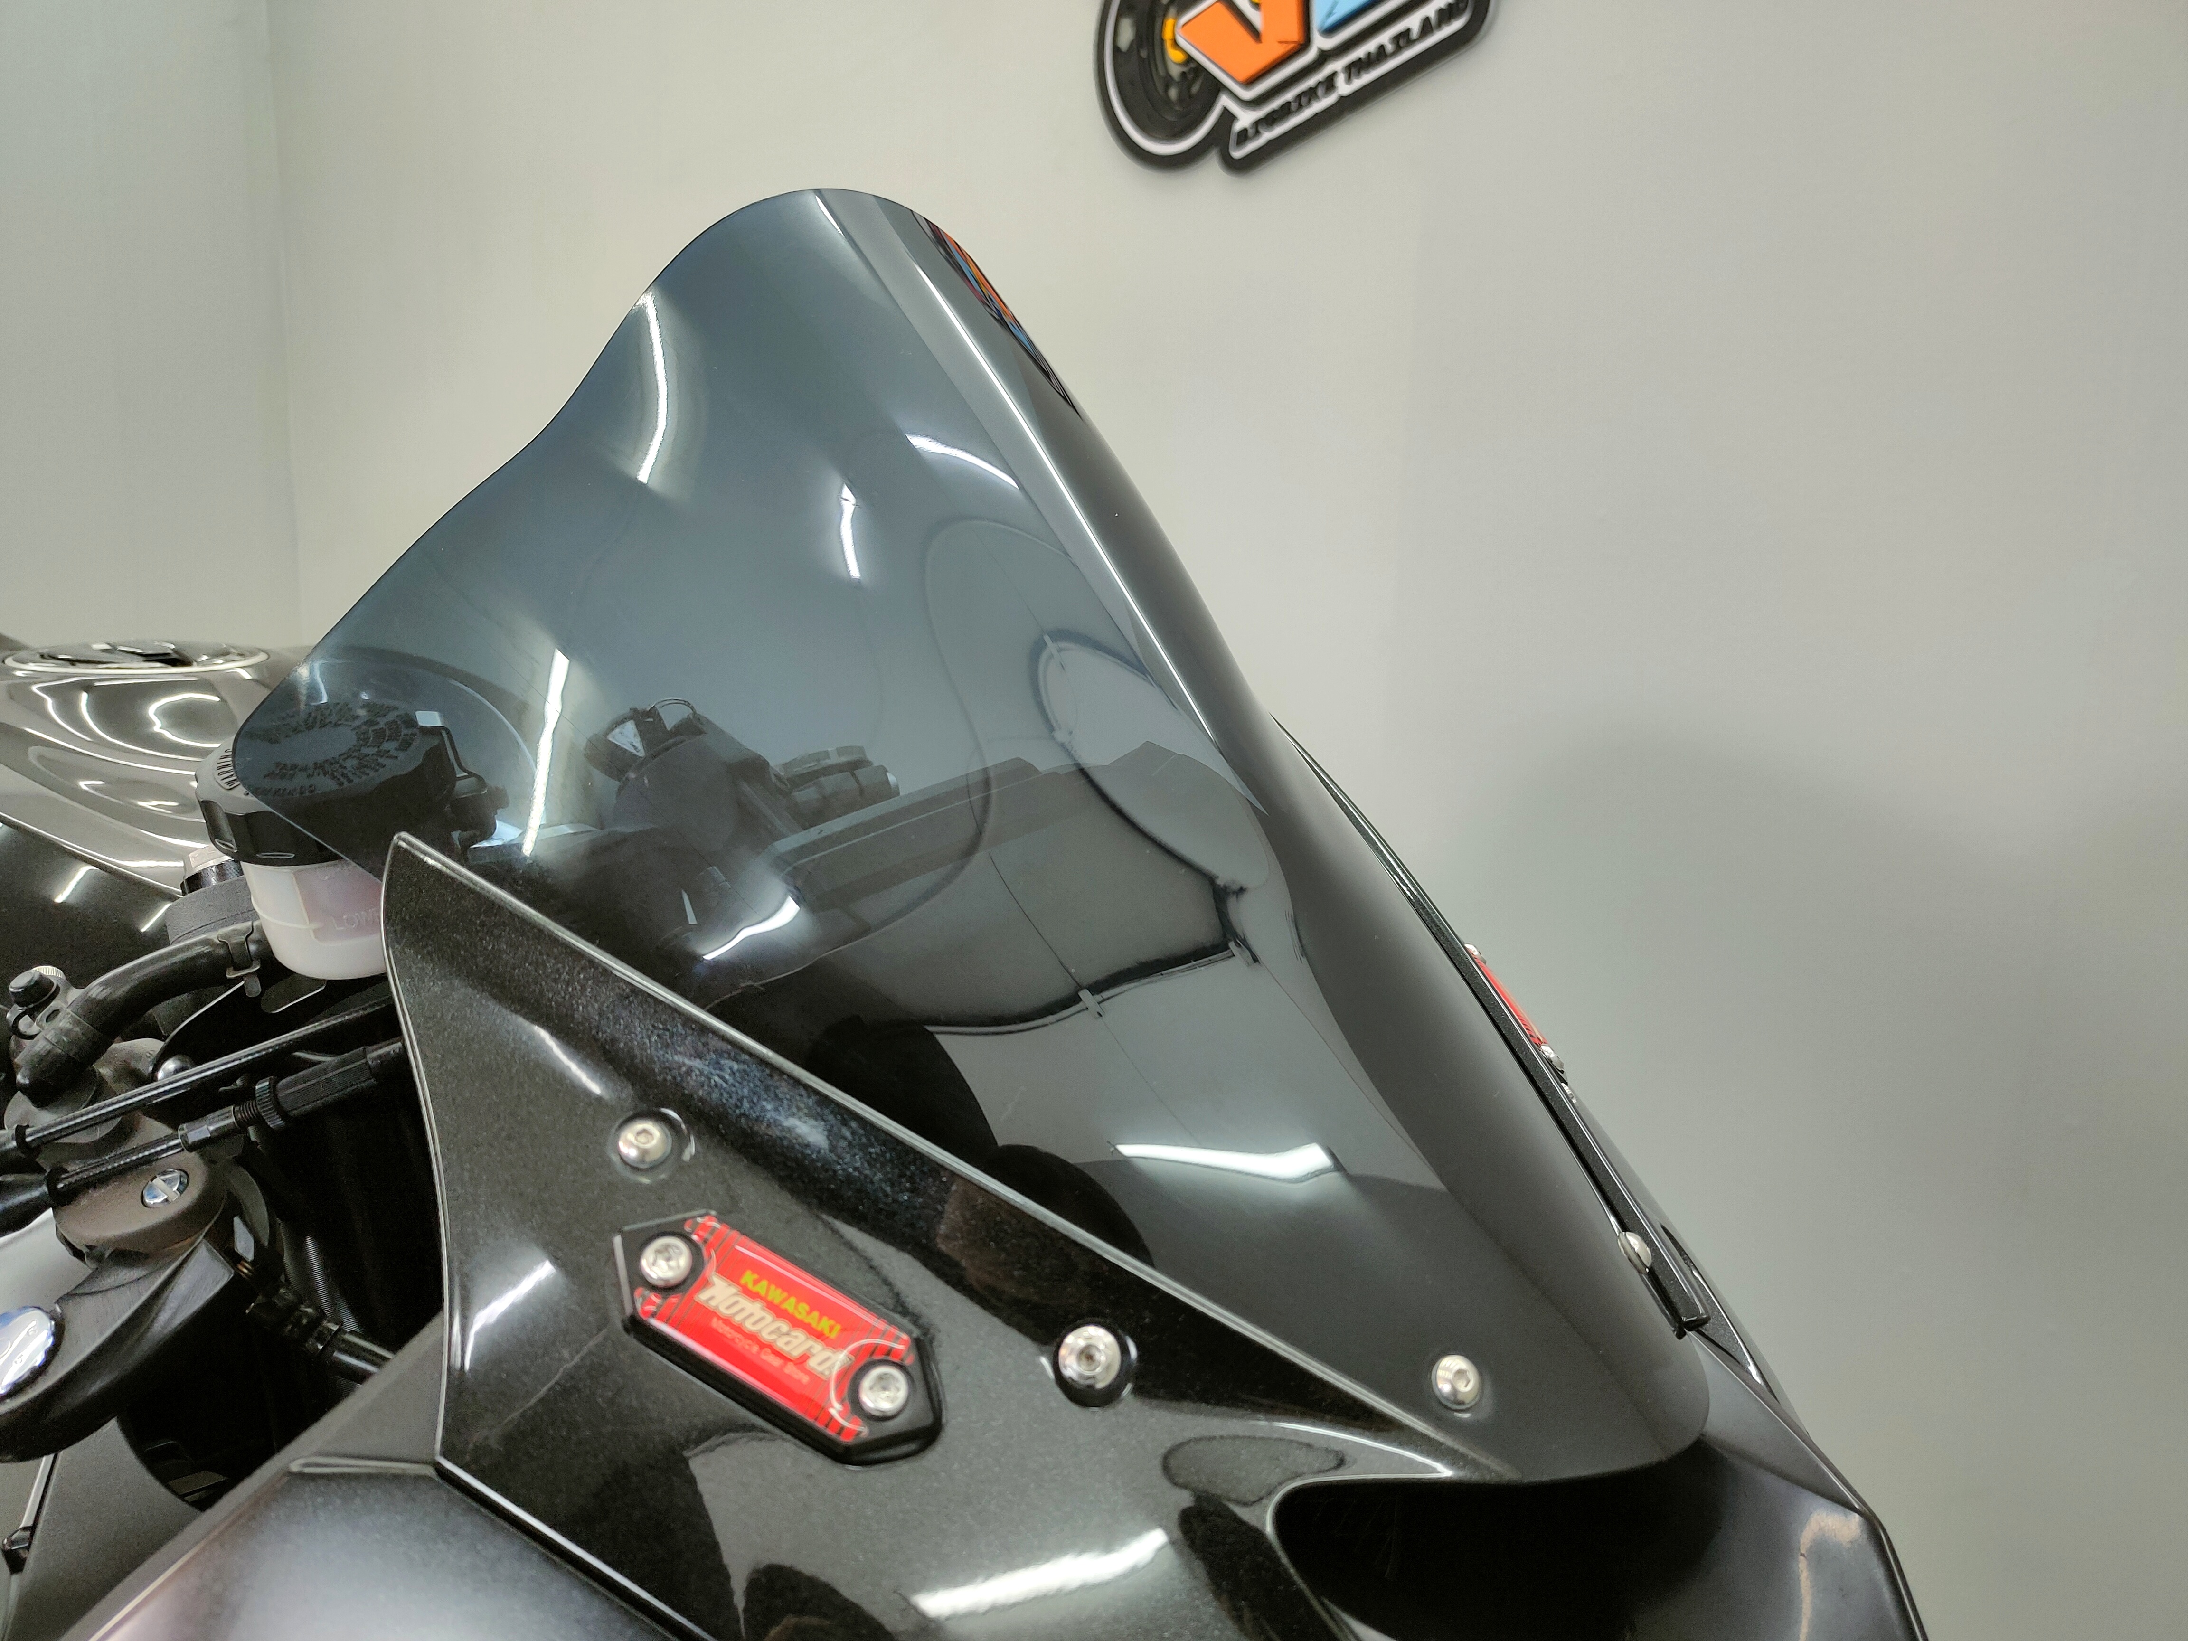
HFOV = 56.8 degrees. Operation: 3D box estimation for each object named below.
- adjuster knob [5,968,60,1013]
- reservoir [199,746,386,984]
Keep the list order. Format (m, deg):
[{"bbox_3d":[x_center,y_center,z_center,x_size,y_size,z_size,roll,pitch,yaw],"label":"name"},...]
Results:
[{"bbox_3d":[-0.273,0.044,0.520,0.010,0.008,0.010,-31,35,-14],"label":"adjuster knob"},{"bbox_3d":[-0.196,0.006,0.531,0.063,0.059,0.063,-15,33,-16],"label":"reservoir"}]

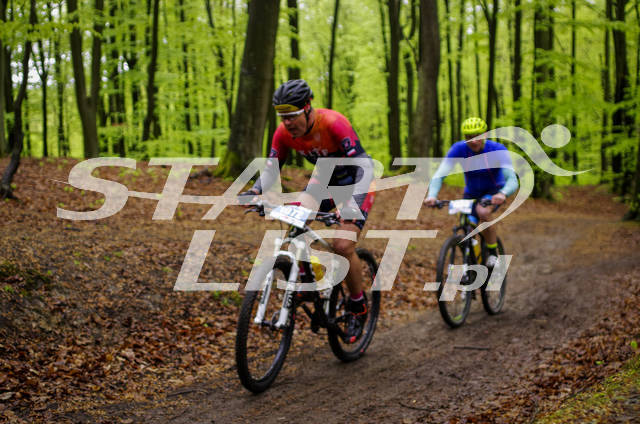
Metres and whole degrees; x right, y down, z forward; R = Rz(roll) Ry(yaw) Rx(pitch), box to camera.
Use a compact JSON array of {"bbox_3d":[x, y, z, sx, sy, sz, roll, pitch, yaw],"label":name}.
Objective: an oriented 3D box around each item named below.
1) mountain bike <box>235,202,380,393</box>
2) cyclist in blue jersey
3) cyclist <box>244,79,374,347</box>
[{"bbox_3d":[-0.035,0.447,5.418,0.710,1.030,1.860,3,1,26],"label":"mountain bike"},{"bbox_3d":[1.368,-0.049,8.009,0.740,1.500,0.780,1,1,25],"label":"cyclist in blue jersey"},{"bbox_3d":[-0.030,0.028,5.556,0.700,1.550,0.840,1,1,27],"label":"cyclist"}]

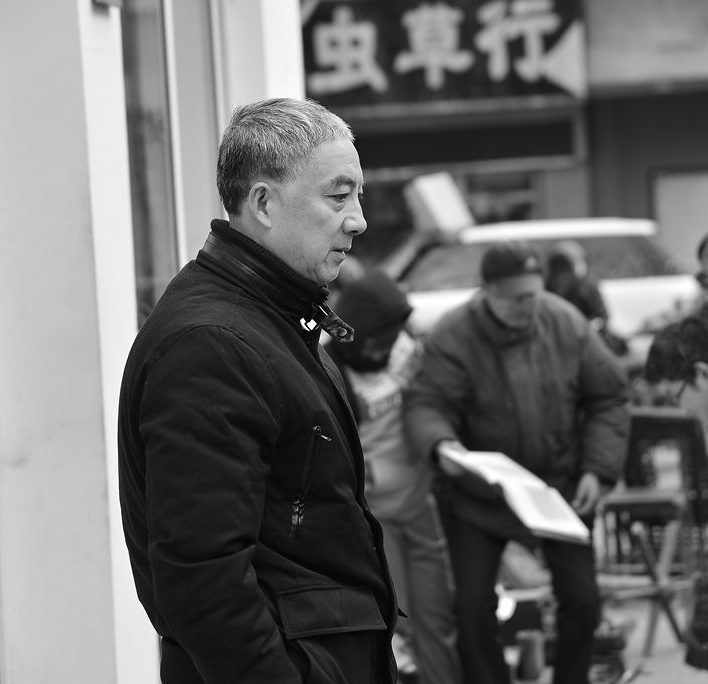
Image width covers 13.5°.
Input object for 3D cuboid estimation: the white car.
[{"bbox_3d":[1.020,-0.190,23.800,4.300,1.500,1.780,-3,2,0],"label":"white car"}]

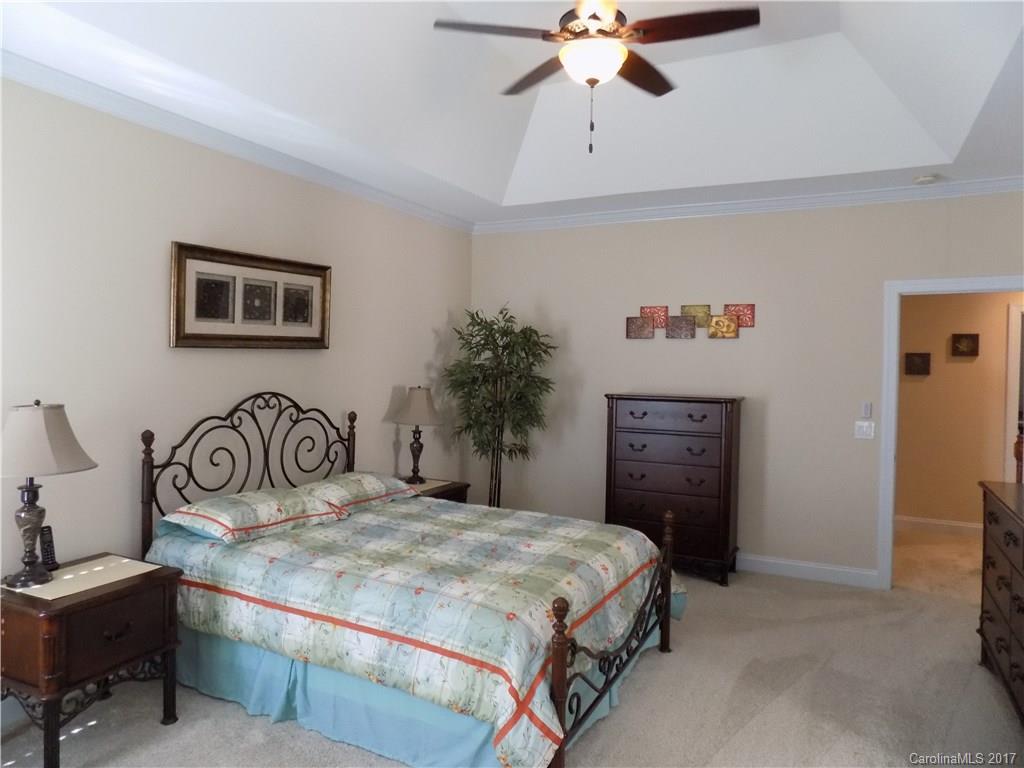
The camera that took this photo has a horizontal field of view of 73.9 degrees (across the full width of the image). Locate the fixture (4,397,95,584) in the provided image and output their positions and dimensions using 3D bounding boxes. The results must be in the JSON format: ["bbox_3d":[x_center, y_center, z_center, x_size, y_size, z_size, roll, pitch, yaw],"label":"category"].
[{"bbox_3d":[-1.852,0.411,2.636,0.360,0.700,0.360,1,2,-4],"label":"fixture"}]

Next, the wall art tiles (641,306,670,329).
[{"bbox_3d":[1.128,-0.527,5.389,0.222,0.175,0.025,2,2,26],"label":"wall art tiles"}]

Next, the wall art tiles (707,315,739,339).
[{"bbox_3d":[1.598,-0.429,5.141,0.225,0.176,0.025,2,3,25],"label":"wall art tiles"}]

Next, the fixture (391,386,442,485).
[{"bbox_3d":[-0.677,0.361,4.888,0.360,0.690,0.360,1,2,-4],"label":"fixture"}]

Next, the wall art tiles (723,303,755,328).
[{"bbox_3d":[1.708,-0.511,5.101,0.226,0.176,0.025,2,3,25],"label":"wall art tiles"}]

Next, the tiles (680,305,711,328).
[{"bbox_3d":[1.418,-0.519,5.247,0.222,0.176,0.025,2,2,26],"label":"tiles"}]

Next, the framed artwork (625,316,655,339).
[{"bbox_3d":[1.017,-0.444,5.417,0.228,0.176,0.025,2,3,25],"label":"framed artwork"}]

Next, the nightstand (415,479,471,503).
[{"bbox_3d":[-0.684,1.080,4.860,0.588,0.669,0.537,2,3,25],"label":"nightstand"}]

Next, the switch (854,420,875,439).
[{"bbox_3d":[2.473,0.324,4.761,0.118,0.115,0.012,2,2,26],"label":"switch"}]

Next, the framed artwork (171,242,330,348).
[{"bbox_3d":[-1.440,-0.467,3.907,0.040,0.535,1.140,2,2,26],"label":"framed artwork"}]

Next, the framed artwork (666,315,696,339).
[{"bbox_3d":[1.307,-0.438,5.279,0.227,0.176,0.025,2,3,25],"label":"framed artwork"}]

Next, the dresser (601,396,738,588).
[{"bbox_3d":[1.218,0.754,5.149,0.962,1.322,0.425,2,3,25],"label":"dresser"}]

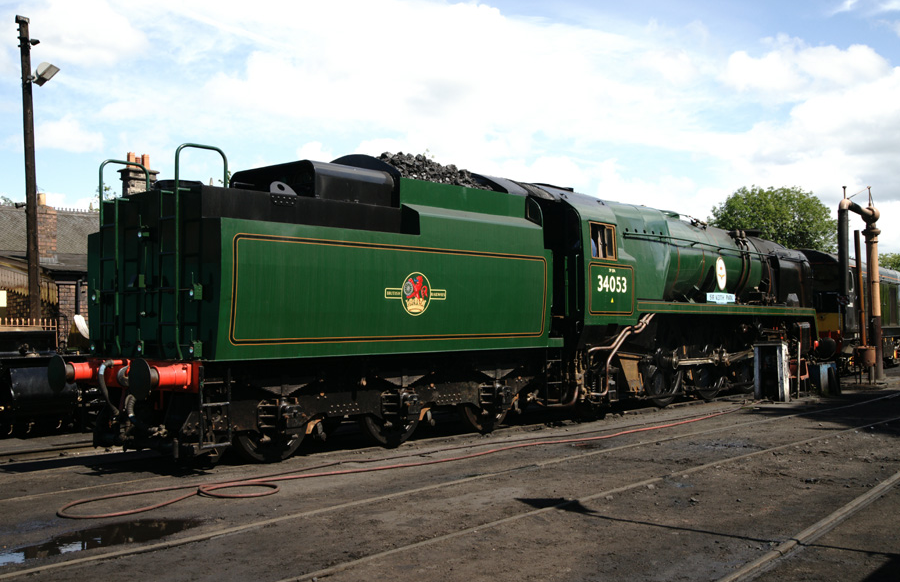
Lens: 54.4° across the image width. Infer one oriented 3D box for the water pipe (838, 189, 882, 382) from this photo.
[{"bbox_3d":[11.187,-0.183,23.629,0.500,5.250,2.850,-3,-3,41],"label":"water pipe"}]

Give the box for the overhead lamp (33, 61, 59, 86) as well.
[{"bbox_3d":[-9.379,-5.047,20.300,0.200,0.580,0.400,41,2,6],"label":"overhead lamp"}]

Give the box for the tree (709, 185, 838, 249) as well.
[{"bbox_3d":[20.713,-1.504,56.220,8.400,10.472,8.200,-2,-3,20],"label":"tree"}]

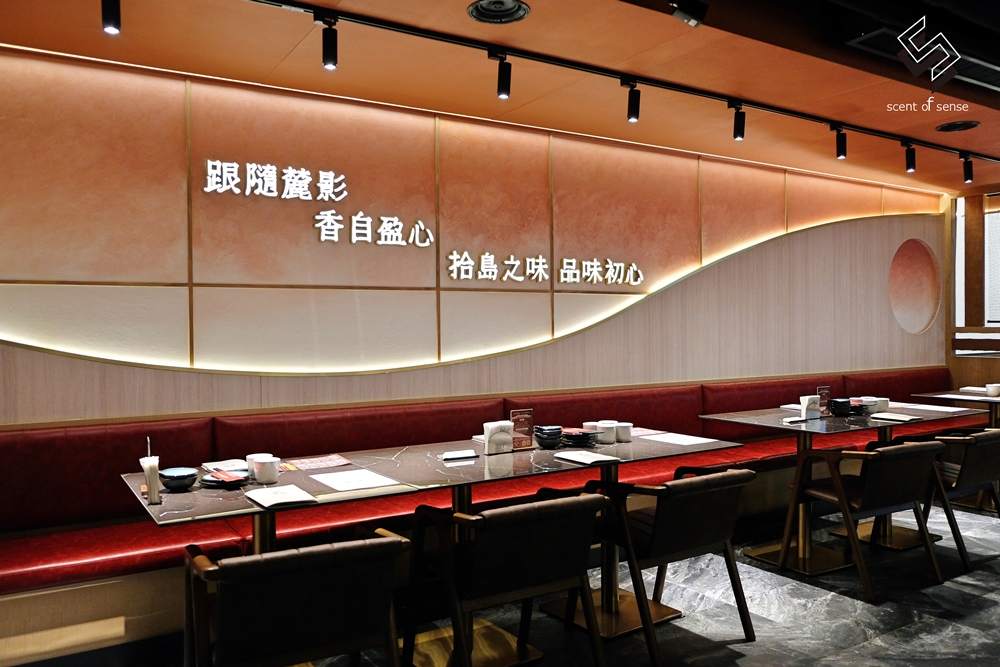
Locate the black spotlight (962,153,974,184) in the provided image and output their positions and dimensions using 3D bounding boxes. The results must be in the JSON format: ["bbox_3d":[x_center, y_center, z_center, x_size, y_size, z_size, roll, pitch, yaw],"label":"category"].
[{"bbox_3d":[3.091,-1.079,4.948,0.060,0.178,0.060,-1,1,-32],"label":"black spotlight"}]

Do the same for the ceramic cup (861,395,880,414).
[{"bbox_3d":[2.111,0.413,4.271,0.085,0.079,0.085,-1,0,0],"label":"ceramic cup"}]

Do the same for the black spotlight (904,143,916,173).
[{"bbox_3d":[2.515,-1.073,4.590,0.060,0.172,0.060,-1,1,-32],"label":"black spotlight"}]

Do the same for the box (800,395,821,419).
[{"bbox_3d":[1.679,0.400,4.054,0.132,0.122,0.042,-1,1,-32],"label":"box"}]

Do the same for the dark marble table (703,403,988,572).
[{"bbox_3d":[1.950,0.830,4.236,1.494,0.750,0.828,-1,0,-32],"label":"dark marble table"}]

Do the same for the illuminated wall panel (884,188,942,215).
[{"bbox_3d":[3.550,-1.105,6.447,0.877,0.243,0.040,-1,0,-32],"label":"illuminated wall panel"}]

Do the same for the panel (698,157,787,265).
[{"bbox_3d":[1.747,-0.830,5.326,0.900,0.739,0.040,-1,0,-32],"label":"panel"}]

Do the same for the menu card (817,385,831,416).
[{"bbox_3d":[1.790,0.375,4.155,0.113,0.163,0.048,-1,0,-32],"label":"menu card"}]

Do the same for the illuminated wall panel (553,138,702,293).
[{"bbox_3d":[0.806,-0.698,4.646,1.195,0.905,0.030,-1,1,-32],"label":"illuminated wall panel"}]

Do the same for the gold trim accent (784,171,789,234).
[{"bbox_3d":[2.069,-0.957,5.410,0.024,0.439,0.015,-1,1,-32],"label":"gold trim accent"}]

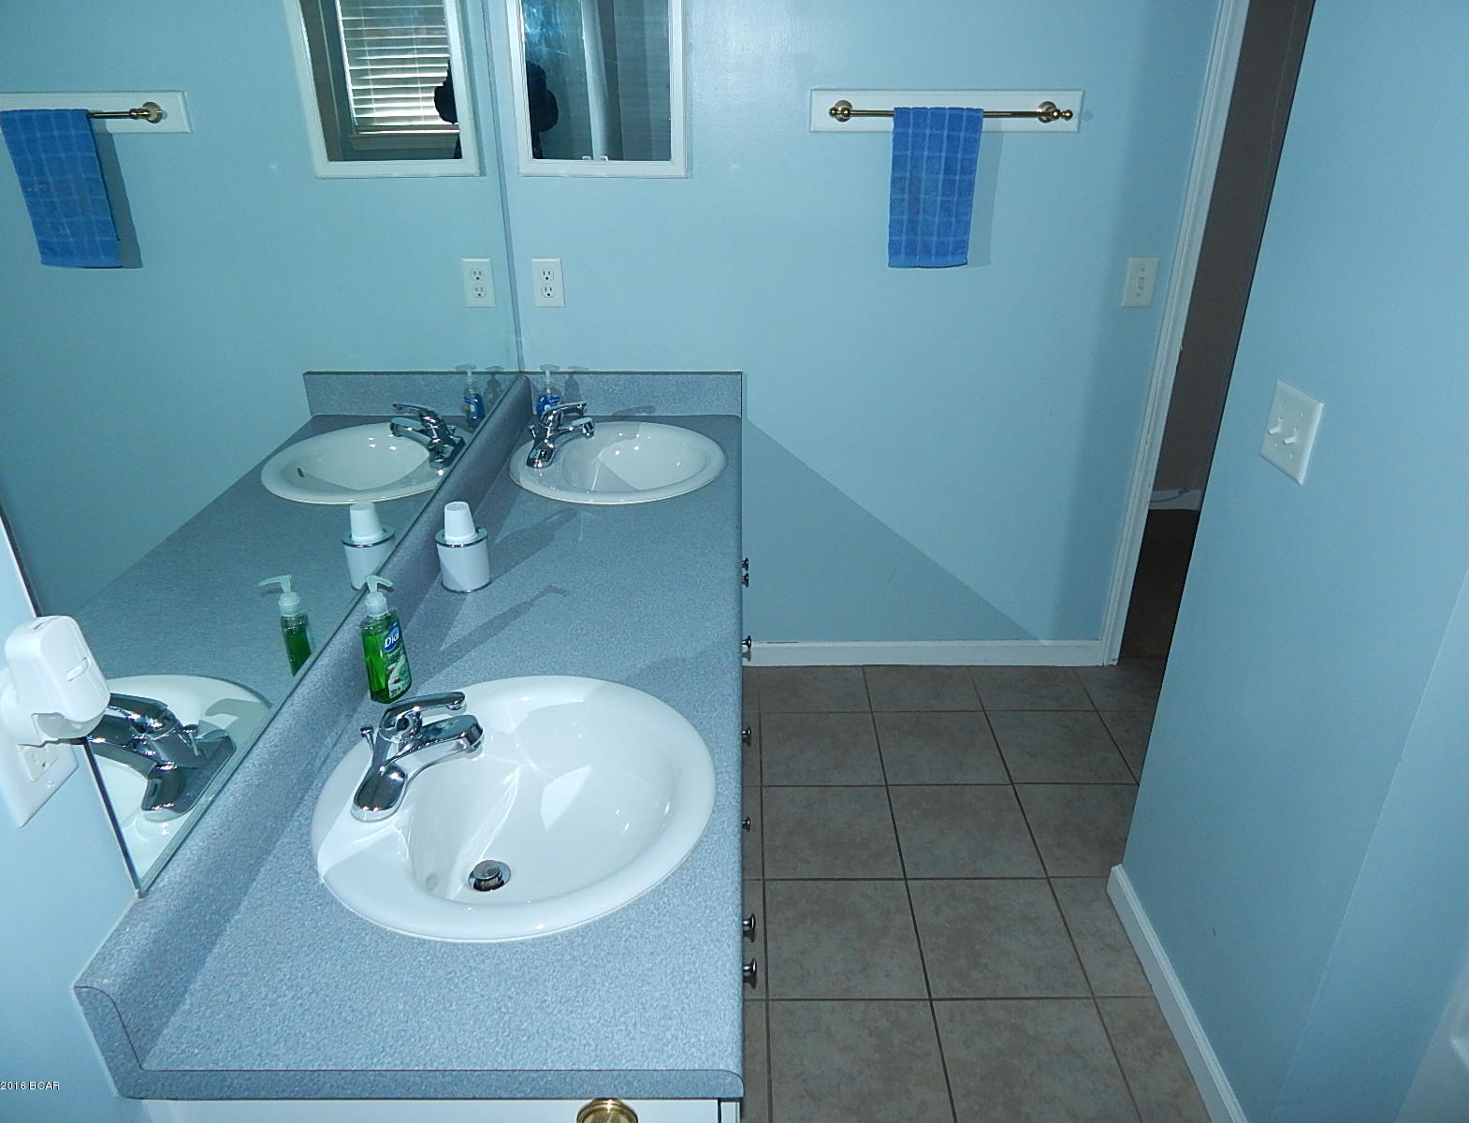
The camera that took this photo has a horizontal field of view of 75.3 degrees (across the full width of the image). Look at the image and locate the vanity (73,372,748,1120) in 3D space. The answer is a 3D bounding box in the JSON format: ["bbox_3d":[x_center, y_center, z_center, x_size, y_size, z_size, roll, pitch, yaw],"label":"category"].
[{"bbox_3d":[-0.254,0.327,1.788,0.555,0.886,1.846,0,26,1],"label":"vanity"}]

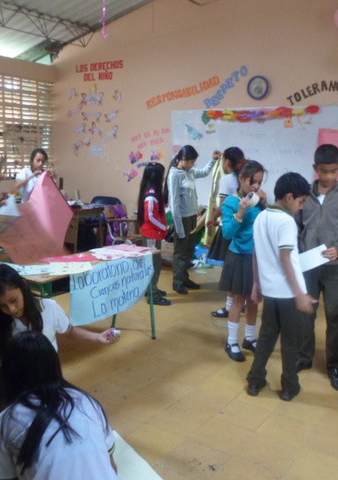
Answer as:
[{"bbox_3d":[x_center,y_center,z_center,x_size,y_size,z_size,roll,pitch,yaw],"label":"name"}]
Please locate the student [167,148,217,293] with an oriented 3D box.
[{"bbox_3d":[0.235,-0.232,5.029,0.500,1.505,0.400,10,14,39],"label":"student"}]

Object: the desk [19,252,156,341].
[{"bbox_3d":[-0.605,0.478,3.424,0.480,0.690,1.139,8,13,37],"label":"desk"}]

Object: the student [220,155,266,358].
[{"bbox_3d":[0.534,0.139,3.441,0.420,1.385,0.340,-8,14,-41],"label":"student"}]

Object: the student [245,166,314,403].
[{"bbox_3d":[0.634,0.277,2.825,0.300,1.324,0.400,-9,14,-41],"label":"student"}]

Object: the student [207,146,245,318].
[{"bbox_3d":[0.566,-0.079,4.323,0.380,1.480,0.400,6,12,29],"label":"student"}]

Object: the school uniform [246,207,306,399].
[{"bbox_3d":[0.624,0.353,2.839,0.280,1.108,0.380,-9,14,-41],"label":"school uniform"}]

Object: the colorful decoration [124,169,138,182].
[{"bbox_3d":[-0.523,-0.872,6.527,0.230,0.180,0.020,8,13,34],"label":"colorful decoration"}]

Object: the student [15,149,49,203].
[{"bbox_3d":[-1.608,-0.343,5.617,0.420,1.420,0.360,-4,12,-25],"label":"student"}]

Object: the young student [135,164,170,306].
[{"bbox_3d":[-0.153,-0.073,4.664,0.320,1.332,0.360,-4,11,-22],"label":"young student"}]

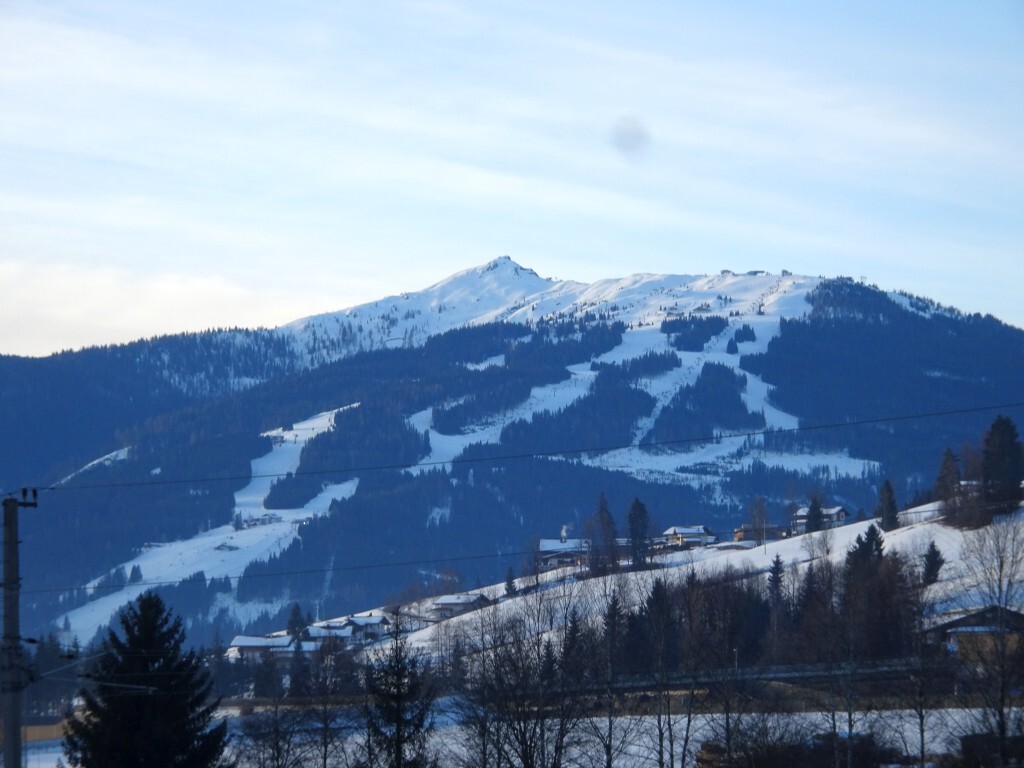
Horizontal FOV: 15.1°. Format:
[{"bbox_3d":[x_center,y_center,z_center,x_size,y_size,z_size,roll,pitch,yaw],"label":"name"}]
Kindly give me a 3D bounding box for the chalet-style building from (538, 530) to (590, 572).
[{"bbox_3d":[14.160,45.270,1035.000,13.800,9.300,12.500,-1,-4,7],"label":"chalet-style building"}]

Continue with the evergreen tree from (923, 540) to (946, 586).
[{"bbox_3d":[64.330,27.250,590.000,3.600,7.000,3.600,0,-4,0],"label":"evergreen tree"}]

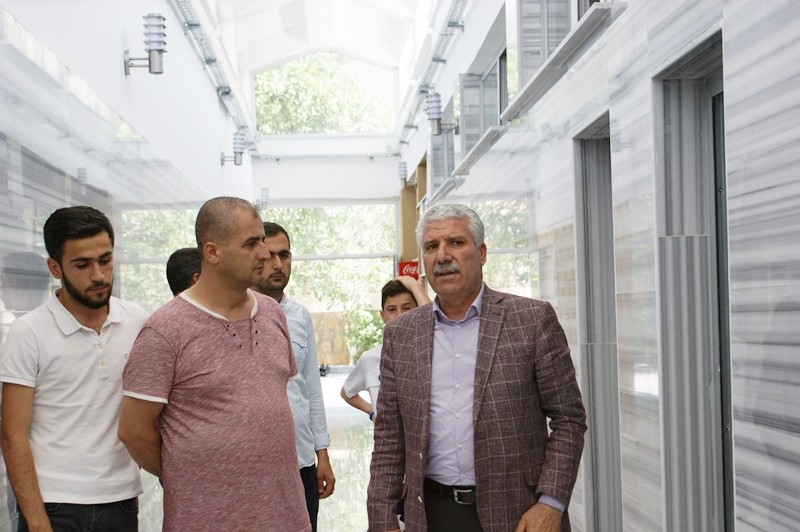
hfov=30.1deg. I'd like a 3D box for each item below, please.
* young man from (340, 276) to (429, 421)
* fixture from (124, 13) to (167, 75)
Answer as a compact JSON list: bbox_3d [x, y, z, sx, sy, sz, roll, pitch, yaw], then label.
[{"bbox_3d":[0.006,0.834,6.250,0.500,1.600,0.360,-2,-1,-2],"label":"young man"},{"bbox_3d":[-1.231,-1.071,7.200,0.195,0.300,0.120,-2,-1,-2],"label":"fixture"}]

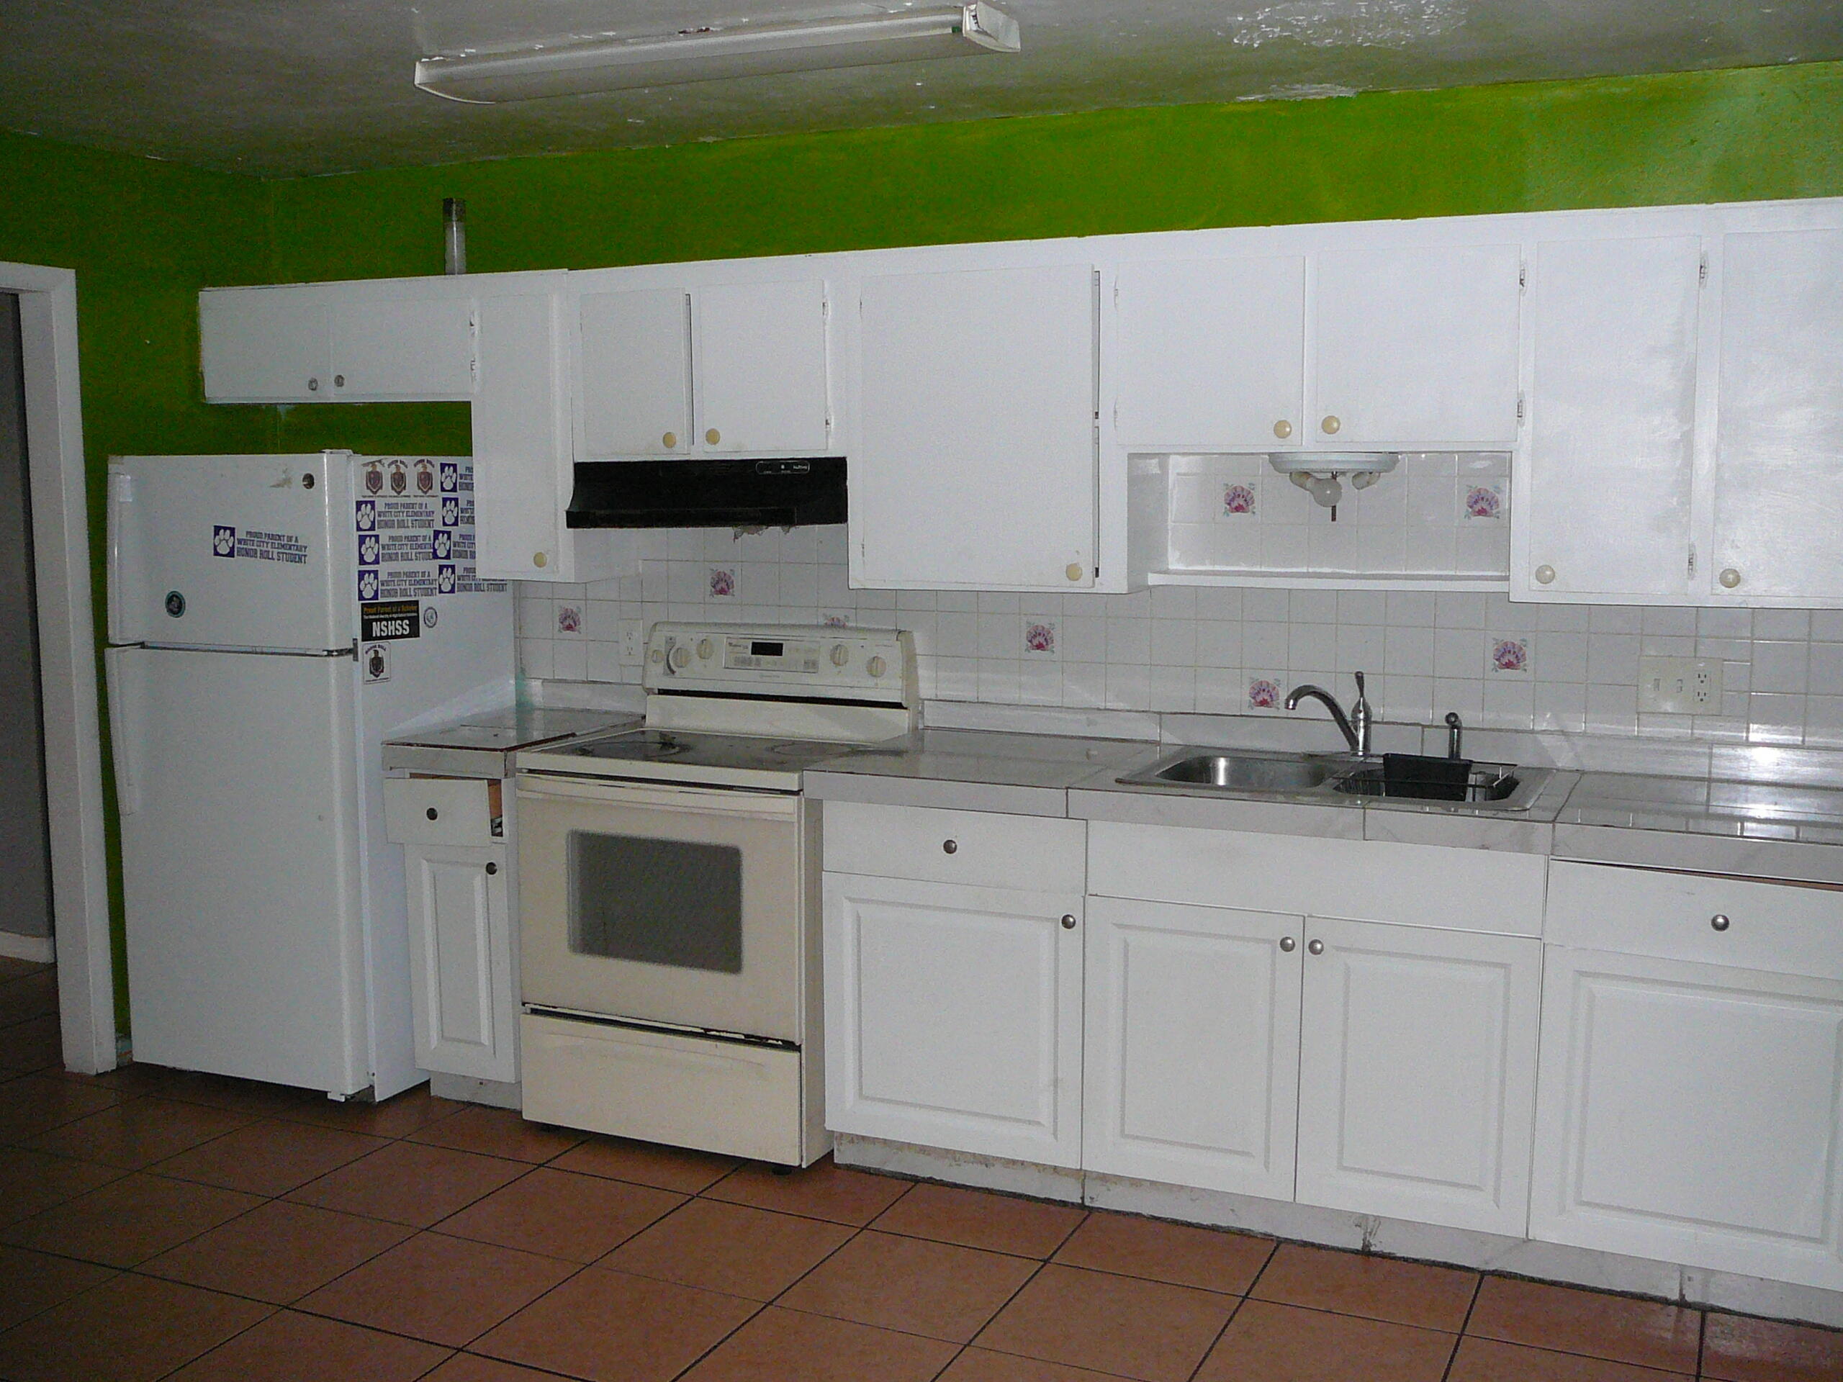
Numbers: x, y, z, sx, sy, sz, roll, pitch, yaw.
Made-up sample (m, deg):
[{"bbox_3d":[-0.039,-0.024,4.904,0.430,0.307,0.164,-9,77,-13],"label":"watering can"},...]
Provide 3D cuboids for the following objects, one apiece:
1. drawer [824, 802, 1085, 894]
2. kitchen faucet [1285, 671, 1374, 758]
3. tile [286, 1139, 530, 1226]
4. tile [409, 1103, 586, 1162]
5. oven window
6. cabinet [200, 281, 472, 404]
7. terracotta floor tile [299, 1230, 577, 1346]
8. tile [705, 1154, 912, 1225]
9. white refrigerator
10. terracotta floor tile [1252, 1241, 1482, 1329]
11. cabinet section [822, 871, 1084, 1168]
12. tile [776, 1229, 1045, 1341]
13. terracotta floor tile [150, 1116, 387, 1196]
[{"bbox_3d":[0.156,0.307,4.141,0.604,0.156,0.450,3,7,24],"label":"drawer"},{"bbox_3d":[0.902,0.063,4.132,0.235,0.190,0.055,-3,7,-31],"label":"kitchen faucet"},{"bbox_3d":[-1.115,1.085,4.078,0.398,0.012,0.398,3,7,24],"label":"tile"},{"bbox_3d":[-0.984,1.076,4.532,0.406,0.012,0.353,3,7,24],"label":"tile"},{"bbox_3d":[-0.602,0.475,4.220,0.464,0.287,0.020,3,7,24],"label":"oven window"},{"bbox_3d":[-1.500,-0.942,5.098,0.915,0.318,0.320,3,7,24],"label":"cabinet"},{"bbox_3d":[-0.928,1.162,3.618,0.395,0.010,0.395,3,7,24],"label":"terracotta floor tile"},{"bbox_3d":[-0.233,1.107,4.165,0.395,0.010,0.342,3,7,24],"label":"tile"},{"bbox_3d":[-1.595,0.192,4.976,0.708,1.628,0.737,3,7,24],"label":"white refrigerator"},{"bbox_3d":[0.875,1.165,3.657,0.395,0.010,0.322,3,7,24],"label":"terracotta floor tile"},{"bbox_3d":[0.176,0.682,4.326,0.612,0.599,0.572,3,8,23],"label":"cabinet section"},{"bbox_3d":[-0.019,1.172,3.684,0.406,0.012,0.406,3,7,24],"label":"tile"},{"bbox_3d":[-1.515,1.092,4.351,0.406,0.012,0.406,3,7,24],"label":"terracotta floor tile"}]

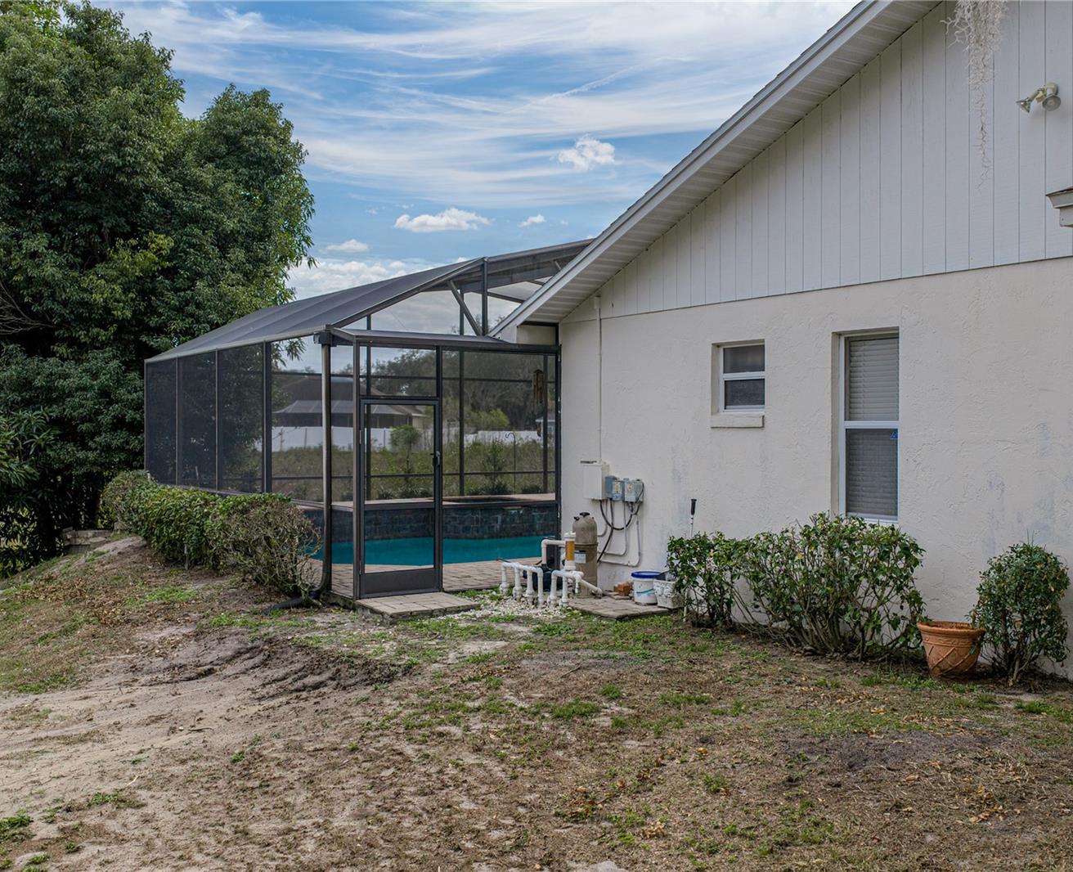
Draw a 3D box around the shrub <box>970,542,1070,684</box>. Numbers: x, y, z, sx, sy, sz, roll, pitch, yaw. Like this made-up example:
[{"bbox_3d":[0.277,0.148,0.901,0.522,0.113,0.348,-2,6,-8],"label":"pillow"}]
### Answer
[{"bbox_3d":[3.493,1.282,7.348,0.640,1.020,0.660,-1,1,-37],"label":"shrub"}]

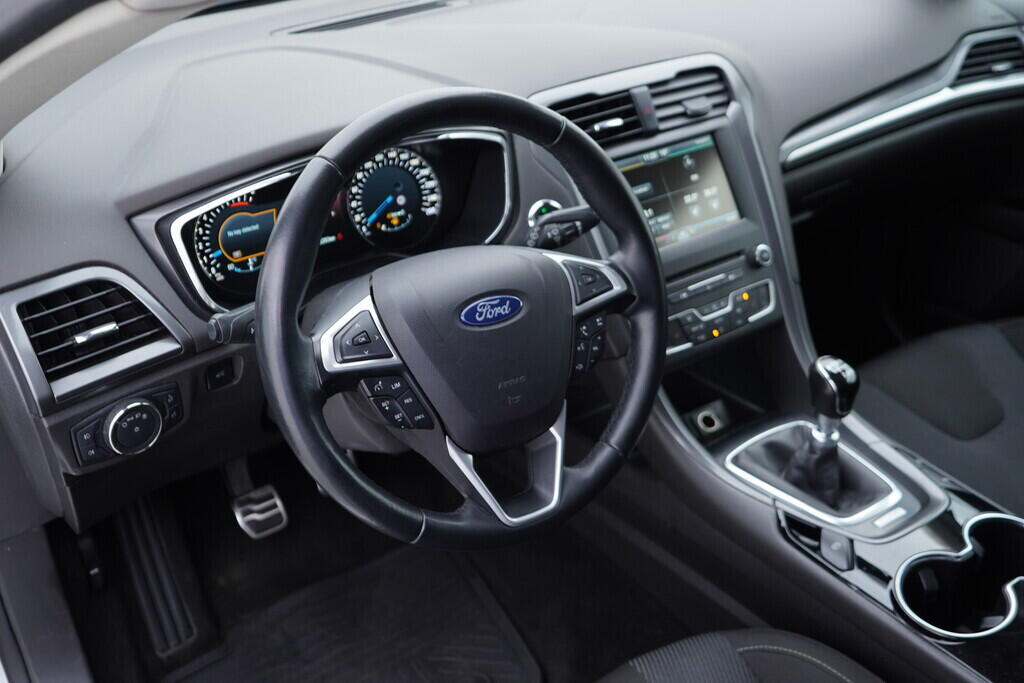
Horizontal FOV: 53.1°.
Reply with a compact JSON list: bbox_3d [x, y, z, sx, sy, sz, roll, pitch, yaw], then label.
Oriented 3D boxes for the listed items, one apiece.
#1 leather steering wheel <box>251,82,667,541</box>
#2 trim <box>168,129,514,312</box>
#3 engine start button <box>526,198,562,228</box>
[{"bbox_3d":[-0.037,-0.019,0.871,0.378,0.375,0.100,-18,10,-28],"label":"leather steering wheel"},{"bbox_3d":[-0.165,-0.129,1.035,0.370,0.145,0.075,-18,16,-28],"label":"trim"},{"bbox_3d":[0.038,-0.134,1.110,0.042,0.042,0.012,-12,14,-21],"label":"engine start button"}]

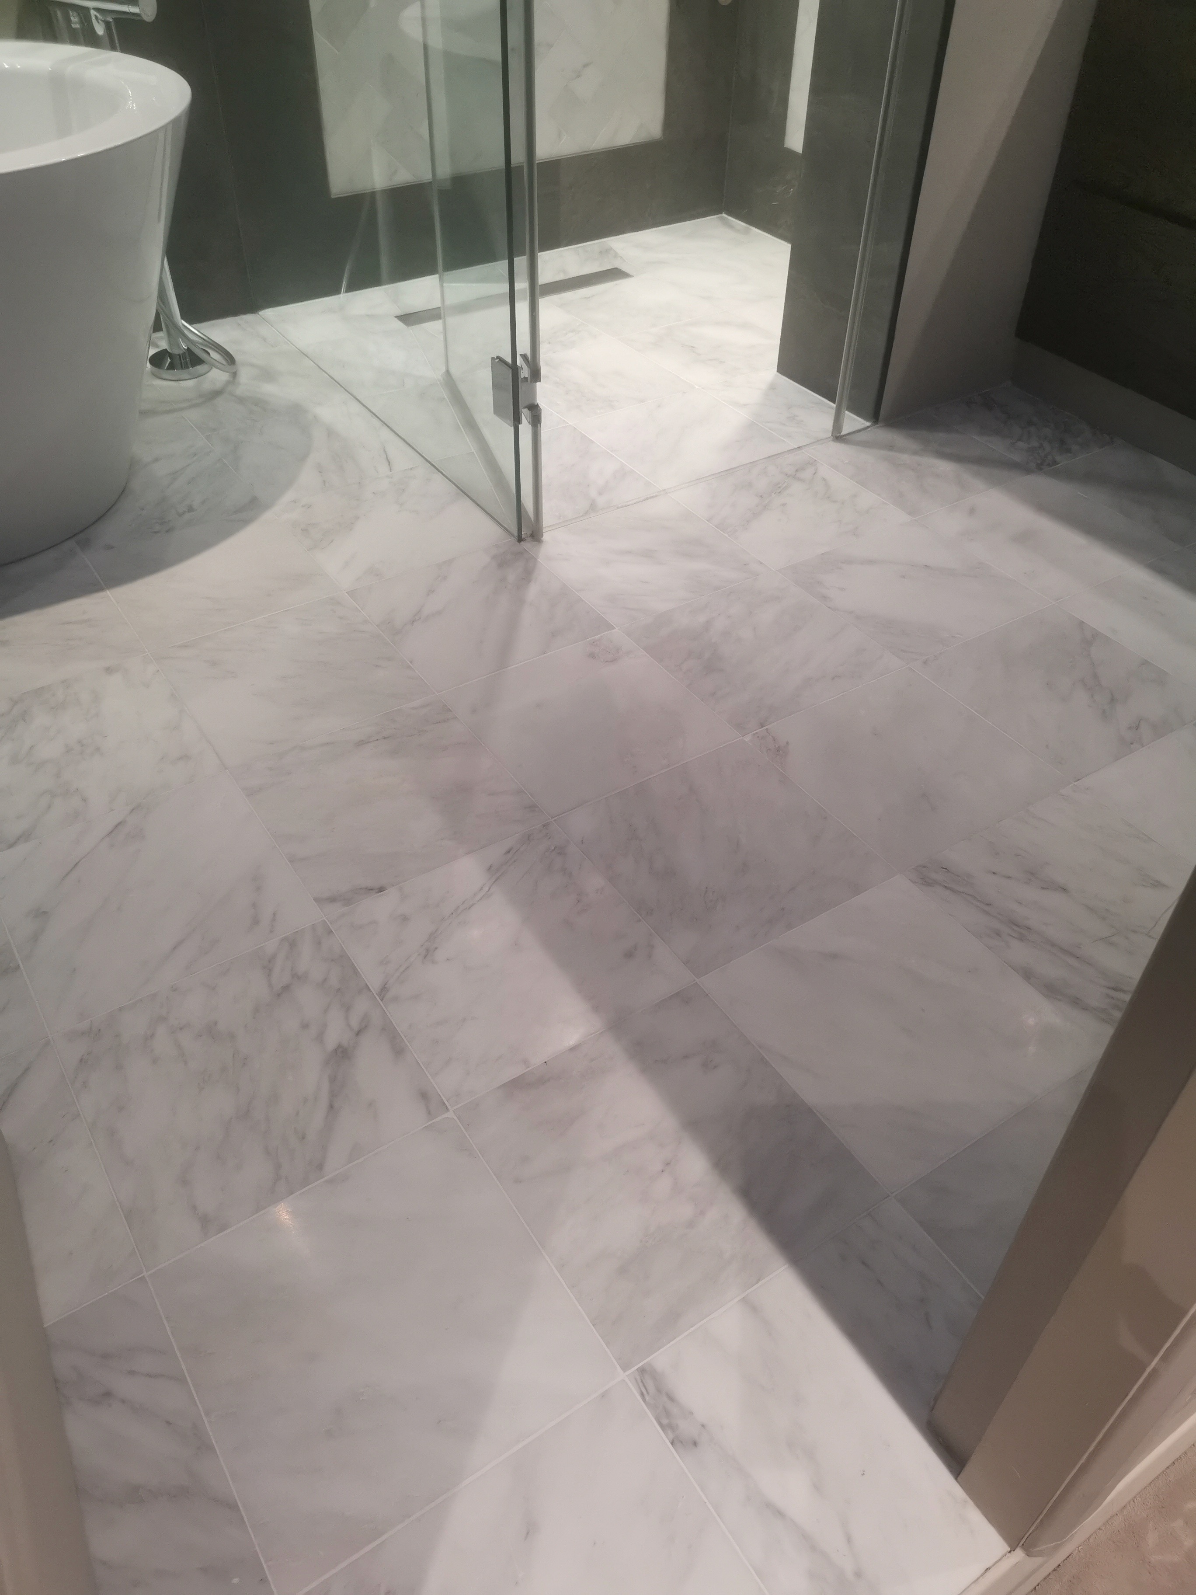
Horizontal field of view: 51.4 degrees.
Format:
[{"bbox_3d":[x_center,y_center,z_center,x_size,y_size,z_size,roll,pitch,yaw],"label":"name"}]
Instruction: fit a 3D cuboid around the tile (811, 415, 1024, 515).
[{"bbox_3d":[0.586,-0.610,2.273,0.303,0.012,0.303,-23,47,-24],"label":"tile"}]

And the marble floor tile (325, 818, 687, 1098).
[{"bbox_3d":[-0.101,0.176,1.396,0.303,0.012,0.303,-23,47,-24],"label":"marble floor tile"}]

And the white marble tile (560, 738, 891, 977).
[{"bbox_3d":[0.154,0.065,1.518,0.303,0.010,0.303,-23,48,-25],"label":"white marble tile"}]

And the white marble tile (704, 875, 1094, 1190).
[{"bbox_3d":[0.321,0.238,1.333,0.303,0.012,0.303,-23,47,-24],"label":"white marble tile"}]

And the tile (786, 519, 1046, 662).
[{"bbox_3d":[0.496,-0.326,1.958,0.303,0.010,0.303,-23,48,-25],"label":"tile"}]

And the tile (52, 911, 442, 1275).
[{"bbox_3d":[-0.356,0.283,1.263,0.303,0.010,0.303,-23,48,-25],"label":"tile"}]

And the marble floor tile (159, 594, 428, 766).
[{"bbox_3d":[-0.434,-0.171,1.762,0.303,0.010,0.303,-23,48,-25],"label":"marble floor tile"}]

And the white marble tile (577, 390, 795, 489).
[{"bbox_3d":[0.163,-0.671,2.329,0.303,0.010,0.303,-23,48,-25],"label":"white marble tile"}]

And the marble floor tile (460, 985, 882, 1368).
[{"bbox_3d":[0.066,0.348,1.208,0.303,0.012,0.303,-23,47,-24],"label":"marble floor tile"}]

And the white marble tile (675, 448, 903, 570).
[{"bbox_3d":[0.330,-0.499,2.144,0.303,0.010,0.303,-23,48,-25],"label":"white marble tile"}]

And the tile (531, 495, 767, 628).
[{"bbox_3d":[0.075,-0.390,2.023,0.303,0.012,0.303,-23,47,-24],"label":"tile"}]

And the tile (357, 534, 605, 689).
[{"bbox_3d":[-0.180,-0.280,1.889,0.303,0.010,0.303,-23,48,-25],"label":"tile"}]

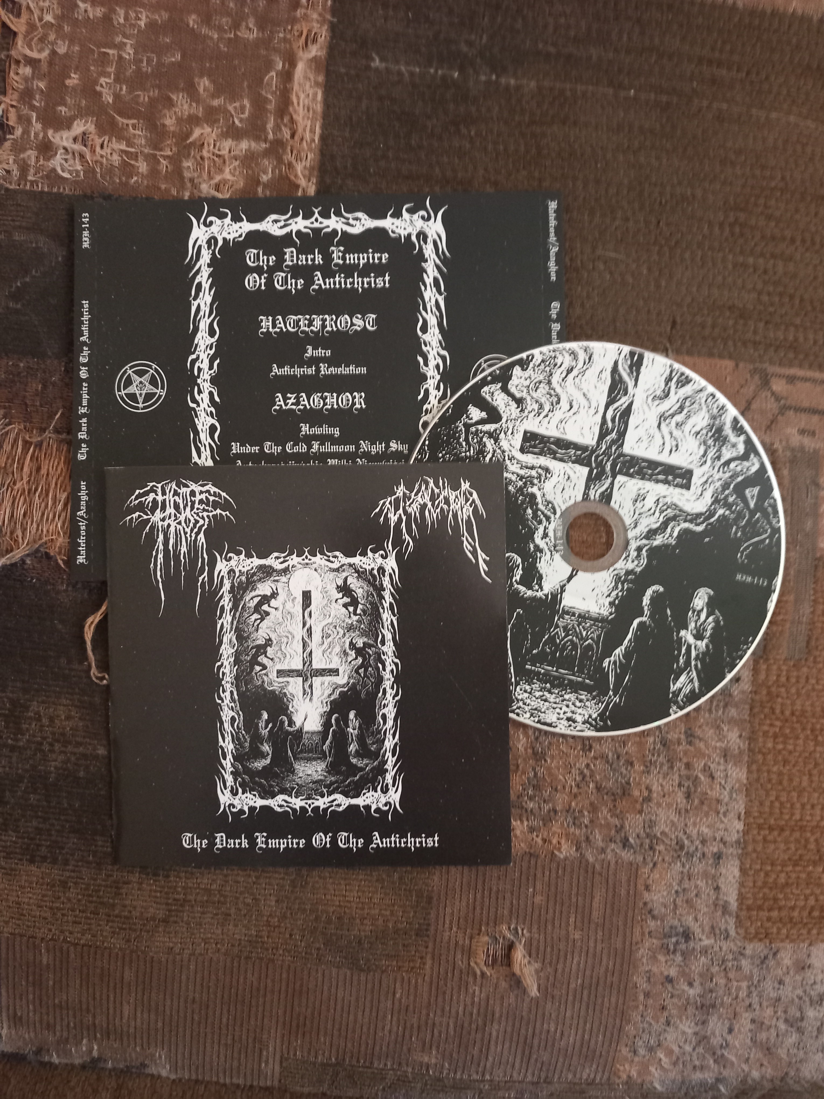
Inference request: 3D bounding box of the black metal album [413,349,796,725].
[{"bbox_3d":[0.055,-0.004,0.261,0.120,0.001,0.120,12,88,0],"label":"black metal album"}]

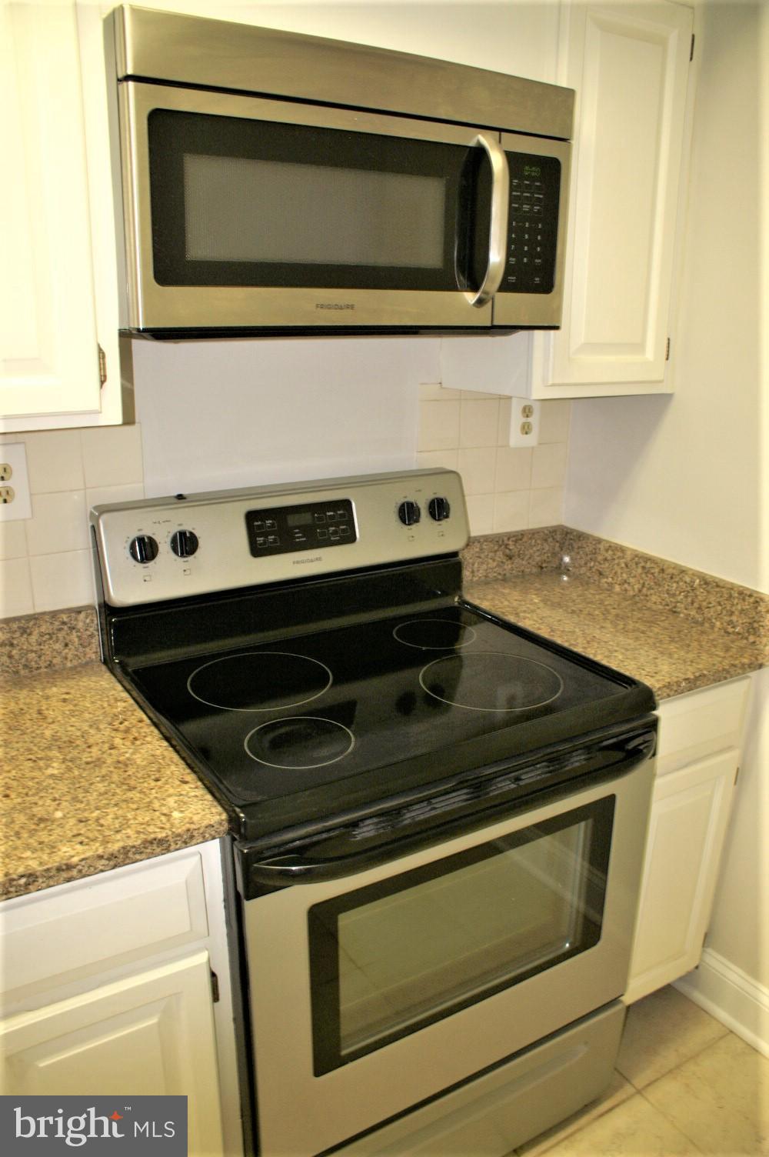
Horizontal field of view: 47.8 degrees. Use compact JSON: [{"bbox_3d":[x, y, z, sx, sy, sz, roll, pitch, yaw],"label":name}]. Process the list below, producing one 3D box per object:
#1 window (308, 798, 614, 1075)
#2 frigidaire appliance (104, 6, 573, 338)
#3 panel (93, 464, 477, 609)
[{"bbox_3d":[0.141,0.548,1.378,0.578,0.299,0.020,-10,20,-30],"label":"window"},{"bbox_3d":[-0.081,-0.609,1.433,0.757,0.400,0.400,-10,20,-30],"label":"frigidaire appliance"},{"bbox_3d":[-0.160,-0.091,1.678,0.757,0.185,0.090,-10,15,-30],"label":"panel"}]

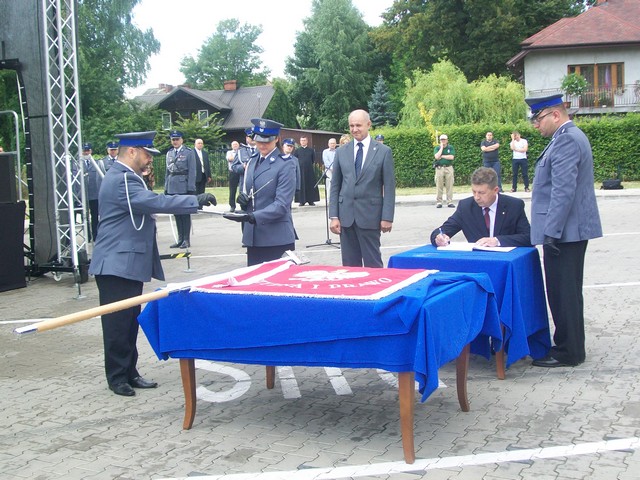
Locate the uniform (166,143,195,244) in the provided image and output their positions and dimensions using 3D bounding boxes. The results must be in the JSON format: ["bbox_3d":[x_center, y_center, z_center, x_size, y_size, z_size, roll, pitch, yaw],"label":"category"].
[{"bbox_3d":[-2.244,-0.677,13.409,0.550,1.560,0.400,-2,6,5],"label":"uniform"}]

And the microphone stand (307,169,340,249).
[{"bbox_3d":[0.095,-0.586,13.176,0.580,1.320,0.620,-4,7,-16],"label":"microphone stand"}]

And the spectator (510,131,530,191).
[{"bbox_3d":[5.805,-2.256,24.097,0.540,1.740,0.400,0,7,11],"label":"spectator"}]

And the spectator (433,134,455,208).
[{"bbox_3d":[3.033,-1.724,20.502,0.530,1.750,0.400,-1,6,6],"label":"spectator"}]

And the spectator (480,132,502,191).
[{"bbox_3d":[4.961,-2.261,24.093,0.530,1.740,0.380,-1,7,9],"label":"spectator"}]

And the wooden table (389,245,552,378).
[{"bbox_3d":[1.073,0.434,5.949,0.920,0.700,0.780,2,7,29],"label":"wooden table"}]

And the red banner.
[{"bbox_3d":[0.024,0.215,4.686,1.060,0.050,1.000,2,7,27],"label":"red banner"}]

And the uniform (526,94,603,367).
[{"bbox_3d":[1.705,-0.078,5.767,0.470,1.850,0.550,-4,7,-17],"label":"uniform"}]

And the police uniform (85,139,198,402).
[{"bbox_3d":[-1.159,0.108,5.502,0.660,1.750,0.530,0,7,16],"label":"police uniform"}]

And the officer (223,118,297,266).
[{"bbox_3d":[-0.425,0.009,6.001,0.510,1.760,0.460,3,8,36],"label":"officer"}]

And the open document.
[{"bbox_3d":[1.142,0.046,5.981,0.500,0.030,0.320,2,7,27],"label":"open document"}]

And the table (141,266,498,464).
[{"bbox_3d":[0.046,0.632,4.688,1.500,0.790,1.060,2,7,27],"label":"table"}]

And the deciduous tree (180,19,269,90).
[{"bbox_3d":[-9.186,-14.590,81.184,8.800,14.600,8.800,-2,6,0],"label":"deciduous tree"}]

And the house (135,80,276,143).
[{"bbox_3d":[-8.641,-8.542,62.625,9.800,6.700,8.300,0,7,20],"label":"house"}]

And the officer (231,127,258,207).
[{"bbox_3d":[-1.057,-0.824,13.297,0.600,1.850,0.450,-3,7,-12],"label":"officer"}]

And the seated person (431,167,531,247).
[{"bbox_3d":[1.183,0.179,6.001,0.700,1.330,0.850,2,7,27],"label":"seated person"}]

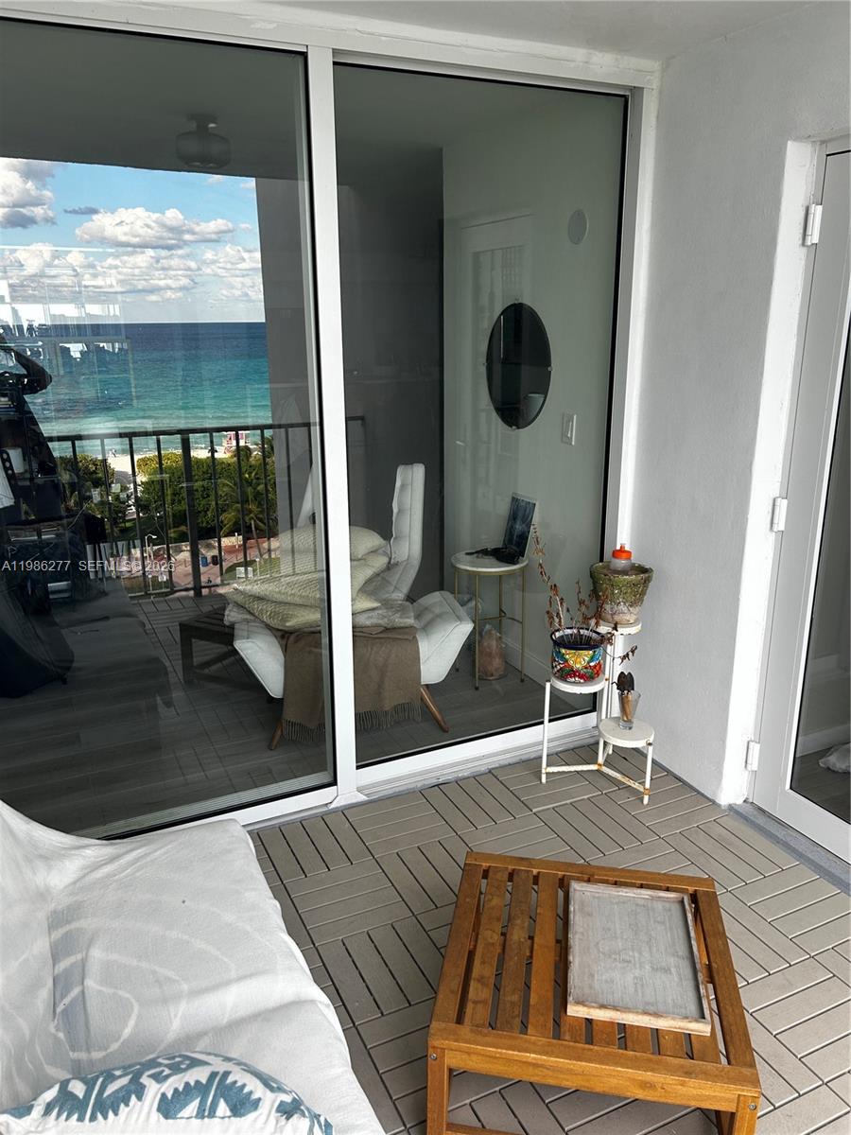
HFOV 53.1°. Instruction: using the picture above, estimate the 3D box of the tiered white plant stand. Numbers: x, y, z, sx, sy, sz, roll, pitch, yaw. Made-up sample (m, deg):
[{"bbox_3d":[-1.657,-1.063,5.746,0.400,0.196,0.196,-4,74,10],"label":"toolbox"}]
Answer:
[{"bbox_3d":[0.668,0.495,3.153,0.390,0.611,0.378,6,18,22],"label":"tiered white plant stand"}]

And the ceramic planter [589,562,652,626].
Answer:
[{"bbox_3d":[0.705,0.098,3.110,0.223,0.183,0.223,0,17,0],"label":"ceramic planter"}]

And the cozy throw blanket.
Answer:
[{"bbox_3d":[-0.319,0.426,3.501,0.554,0.433,0.282,-4,17,-11],"label":"cozy throw blanket"}]

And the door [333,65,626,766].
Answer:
[{"bbox_3d":[0.215,-0.419,2.983,1.080,2.310,0.080,-8,18,-24],"label":"door"}]

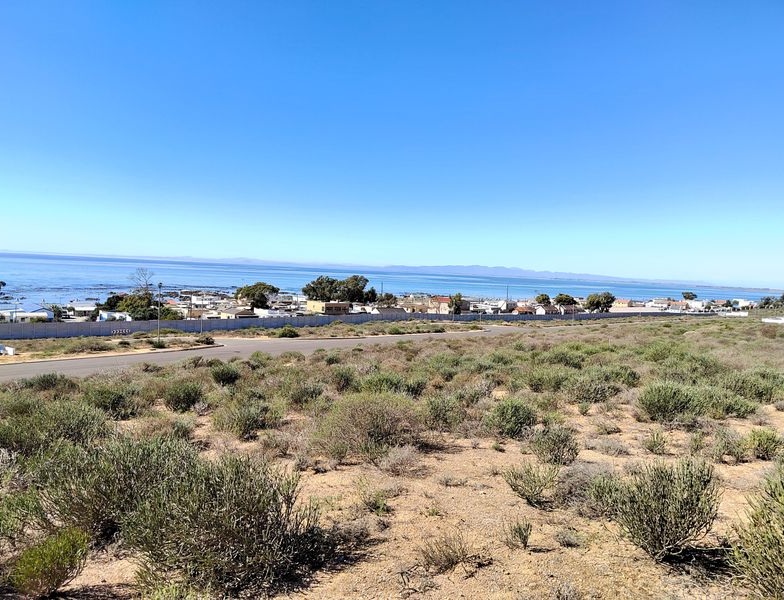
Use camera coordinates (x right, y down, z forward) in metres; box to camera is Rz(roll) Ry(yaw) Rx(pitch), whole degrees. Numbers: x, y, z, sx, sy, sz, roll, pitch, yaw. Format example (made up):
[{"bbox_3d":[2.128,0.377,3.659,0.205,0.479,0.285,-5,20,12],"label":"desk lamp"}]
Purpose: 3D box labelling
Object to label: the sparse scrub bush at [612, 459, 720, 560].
[{"bbox_3d":[1.868,1.426,3.617,0.720,0.653,0.662,3,3,0],"label":"sparse scrub bush"}]

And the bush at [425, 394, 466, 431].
[{"bbox_3d":[0.776,1.588,7.588,0.601,0.482,0.553,3,3,6],"label":"bush"}]

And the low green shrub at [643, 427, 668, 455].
[{"bbox_3d":[2.972,1.586,5.998,0.271,0.277,0.249,4,4,27],"label":"low green shrub"}]

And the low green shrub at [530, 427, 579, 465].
[{"bbox_3d":[1.830,1.628,5.948,0.548,0.408,0.504,3,3,0],"label":"low green shrub"}]

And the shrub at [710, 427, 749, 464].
[{"bbox_3d":[3.560,1.512,5.583,0.400,0.372,0.368,5,4,33],"label":"shrub"}]

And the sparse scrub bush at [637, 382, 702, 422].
[{"bbox_3d":[4.139,1.492,7.888,0.981,0.540,0.903,4,4,28],"label":"sparse scrub bush"}]

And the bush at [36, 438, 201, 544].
[{"bbox_3d":[-2.162,1.517,4.232,1.280,0.800,1.110,3,3,0],"label":"bush"}]

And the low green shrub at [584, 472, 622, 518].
[{"bbox_3d":[1.759,1.595,4.359,0.386,0.374,0.354,3,3,0],"label":"low green shrub"}]

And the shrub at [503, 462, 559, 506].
[{"bbox_3d":[1.205,1.605,4.622,0.477,0.364,0.414,3,3,0],"label":"shrub"}]

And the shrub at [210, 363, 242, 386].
[{"bbox_3d":[-4.141,1.843,13.243,0.748,0.577,0.689,2,3,-17],"label":"shrub"}]

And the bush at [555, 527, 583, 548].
[{"bbox_3d":[1.218,1.621,3.656,0.193,0.130,0.177,4,3,20],"label":"bush"}]

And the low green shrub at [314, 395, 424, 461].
[{"bbox_3d":[-0.268,1.462,6.399,1.304,0.704,1.200,3,3,-2],"label":"low green shrub"}]

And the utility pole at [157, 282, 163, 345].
[{"bbox_3d":[-17.211,1.008,39.373,0.320,4.611,0.320,1,3,-24],"label":"utility pole"}]

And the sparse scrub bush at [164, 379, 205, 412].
[{"bbox_3d":[-3.870,1.781,9.914,0.731,0.615,0.671,3,3,0],"label":"sparse scrub bush"}]

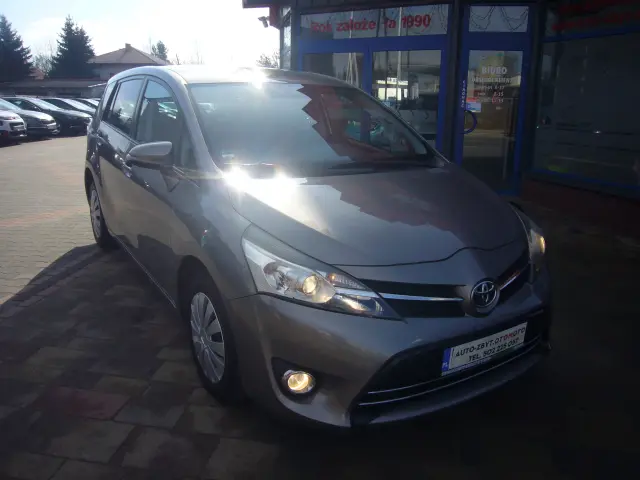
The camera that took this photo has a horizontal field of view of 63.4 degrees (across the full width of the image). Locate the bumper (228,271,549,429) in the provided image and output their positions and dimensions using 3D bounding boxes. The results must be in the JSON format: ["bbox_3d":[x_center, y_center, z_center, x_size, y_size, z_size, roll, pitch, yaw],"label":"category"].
[{"bbox_3d":[0.548,0.406,2.393,1.760,0.490,0.610,-9,19,-31],"label":"bumper"}]

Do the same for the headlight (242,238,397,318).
[{"bbox_3d":[-0.020,0.159,2.012,0.430,0.270,0.500,-9,19,-31],"label":"headlight"}]

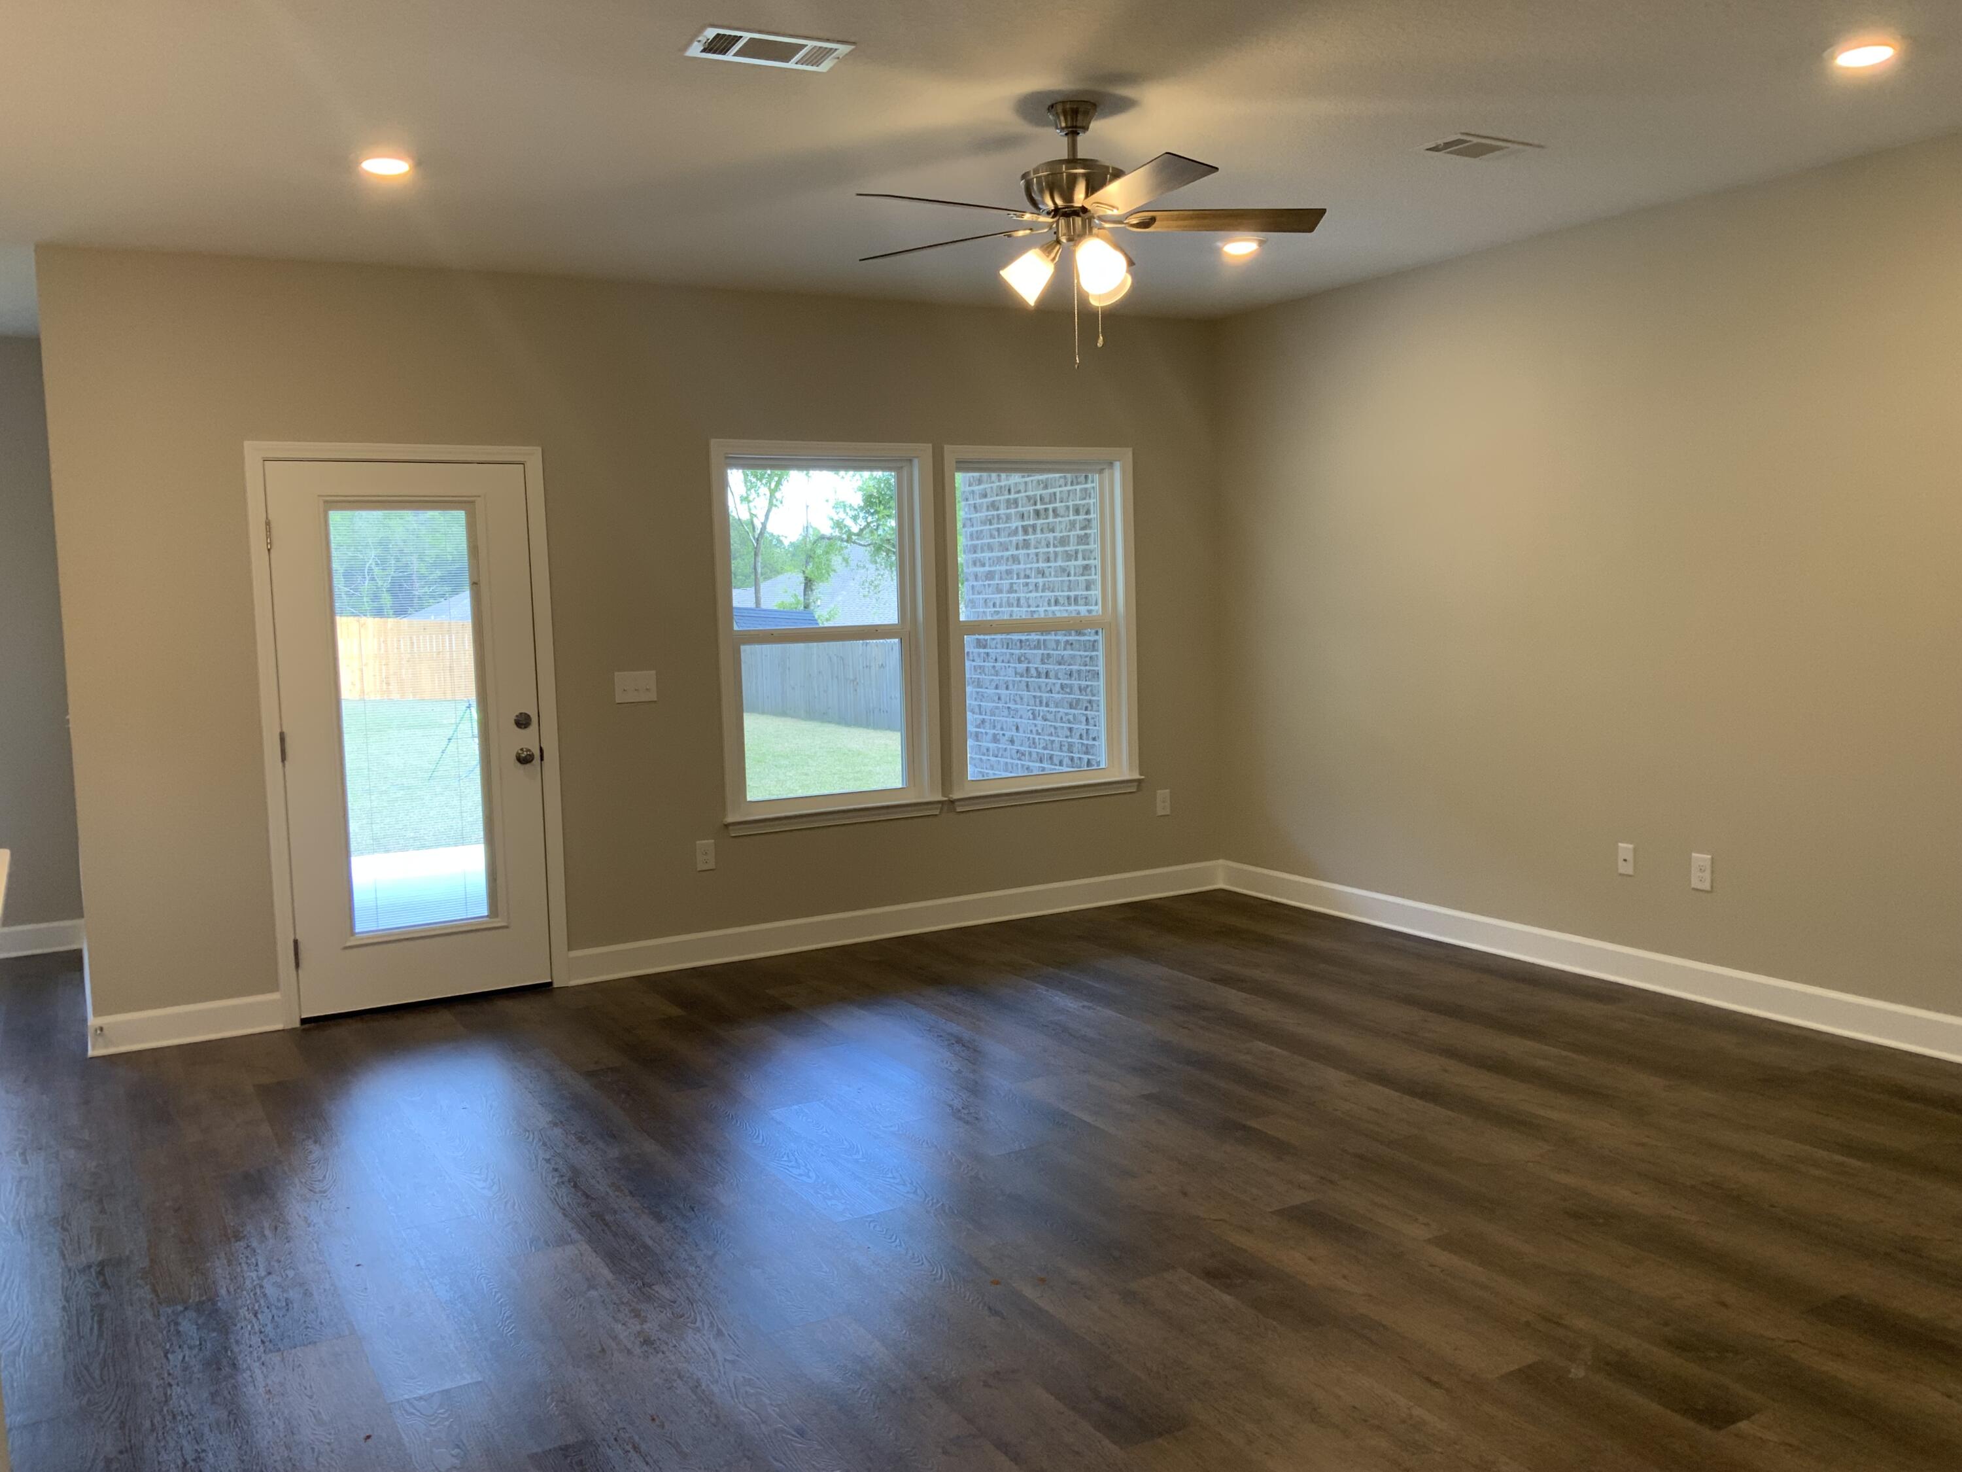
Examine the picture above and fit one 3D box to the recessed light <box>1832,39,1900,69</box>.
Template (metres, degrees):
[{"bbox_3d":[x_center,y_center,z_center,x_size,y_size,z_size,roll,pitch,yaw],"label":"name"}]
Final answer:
[{"bbox_3d":[2.158,-1.654,4.008,0.170,0.035,0.170,-5,6,-29],"label":"recessed light"}]

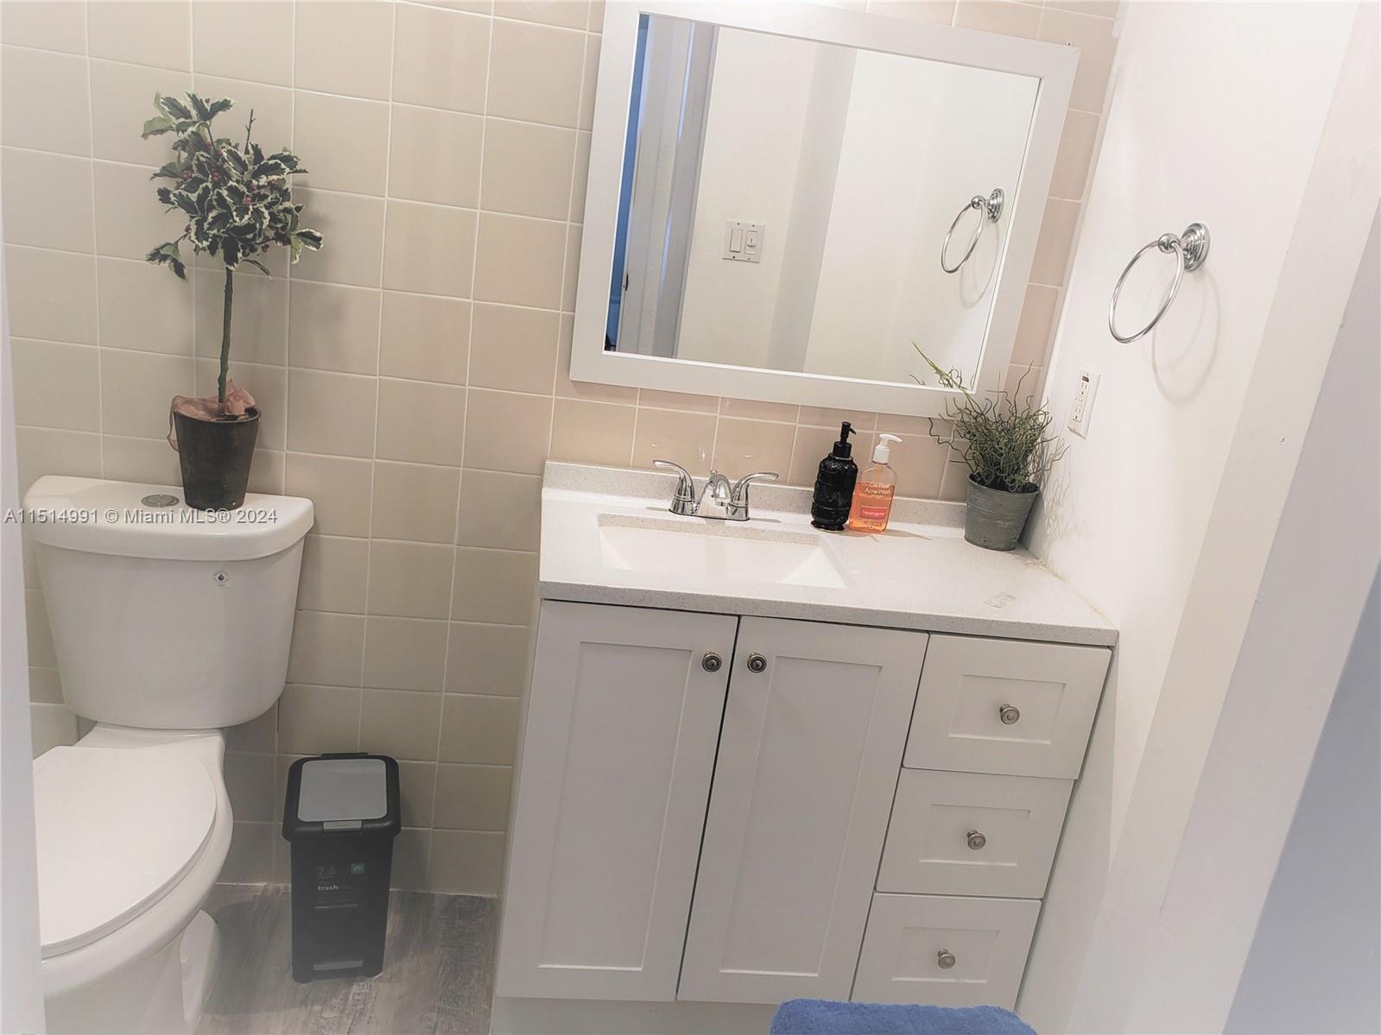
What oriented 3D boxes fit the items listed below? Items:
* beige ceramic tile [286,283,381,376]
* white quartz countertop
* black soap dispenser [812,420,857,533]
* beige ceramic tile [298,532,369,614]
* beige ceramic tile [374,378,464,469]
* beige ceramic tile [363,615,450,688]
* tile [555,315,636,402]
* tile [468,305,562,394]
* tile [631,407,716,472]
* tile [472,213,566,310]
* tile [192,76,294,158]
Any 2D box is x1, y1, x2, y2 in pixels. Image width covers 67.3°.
[{"bbox_3d":[-0.621,-0.329,1.813,0.151,0.151,0.009,5,17,-9],"label":"beige ceramic tile"},{"bbox_3d":[0.201,0.046,1.764,0.898,0.083,0.482,5,17,-9],"label":"white quartz countertop"},{"bbox_3d":[0.272,-0.078,1.911,0.070,0.196,0.070,-5,22,-37],"label":"black soap dispenser"},{"bbox_3d":[-0.676,0.109,1.923,0.151,0.150,0.009,5,17,-9],"label":"beige ceramic tile"},{"bbox_3d":[-0.492,-0.170,1.891,0.152,0.152,0.010,5,17,-9],"label":"beige ceramic tile"},{"bbox_3d":[-0.552,0.269,2.017,0.151,0.151,0.009,5,17,-9],"label":"beige ceramic tile"},{"bbox_3d":[-0.166,-0.286,1.884,0.151,0.151,0.009,5,17,-9],"label":"tile"},{"bbox_3d":[-0.316,-0.298,1.850,0.150,0.150,0.010,5,17,-9],"label":"tile"},{"bbox_3d":[-0.036,-0.127,1.963,0.152,0.152,0.010,5,17,-9],"label":"tile"},{"bbox_3d":[-0.294,-0.441,1.796,0.151,0.150,0.009,5,17,-9],"label":"tile"},{"bbox_3d":[-0.732,-0.635,1.704,0.152,0.152,0.010,5,17,-10],"label":"tile"}]

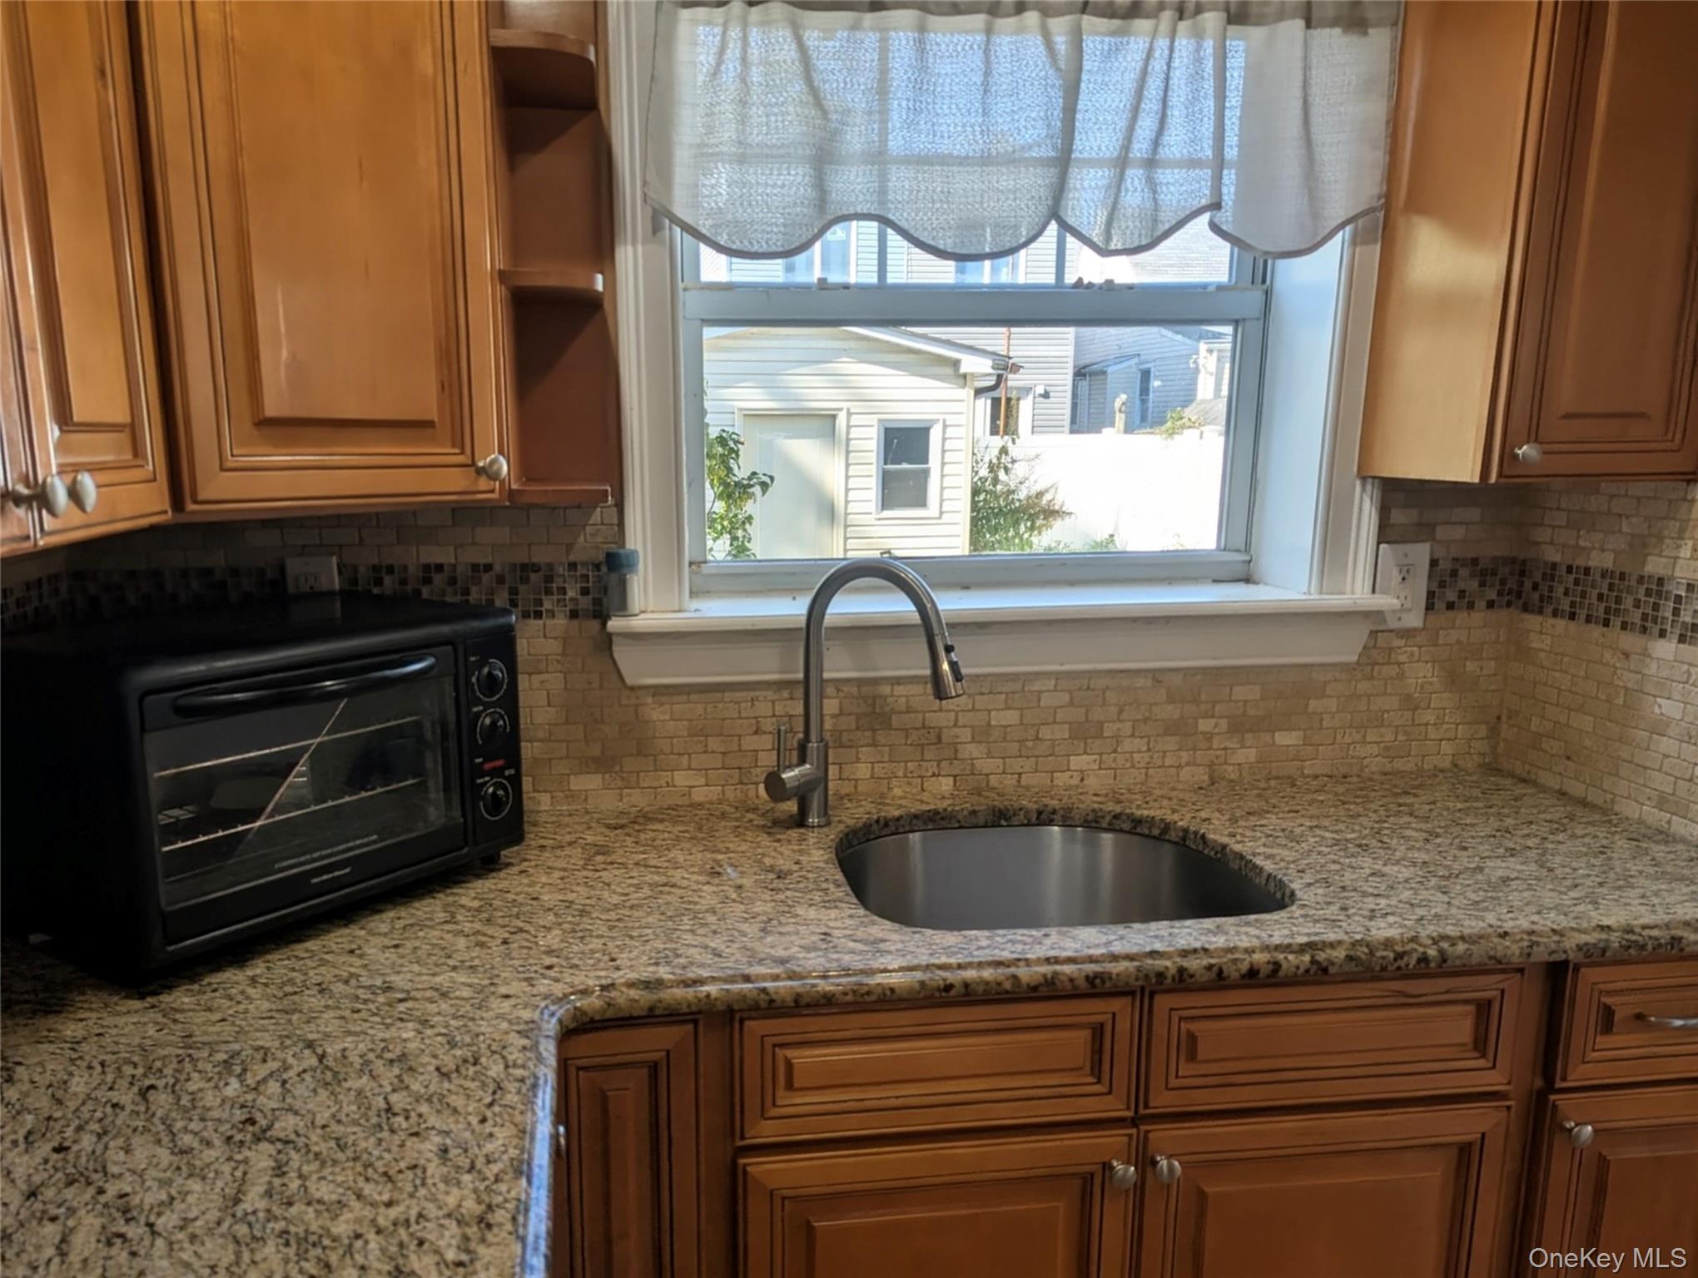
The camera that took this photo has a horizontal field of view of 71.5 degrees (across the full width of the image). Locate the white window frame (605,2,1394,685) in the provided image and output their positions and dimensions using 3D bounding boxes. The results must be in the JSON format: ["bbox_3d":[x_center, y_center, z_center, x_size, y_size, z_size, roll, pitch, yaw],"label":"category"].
[{"bbox_3d":[0.228,-0.490,1.731,1.172,1.087,0.202,-2,10,-5],"label":"white window frame"}]

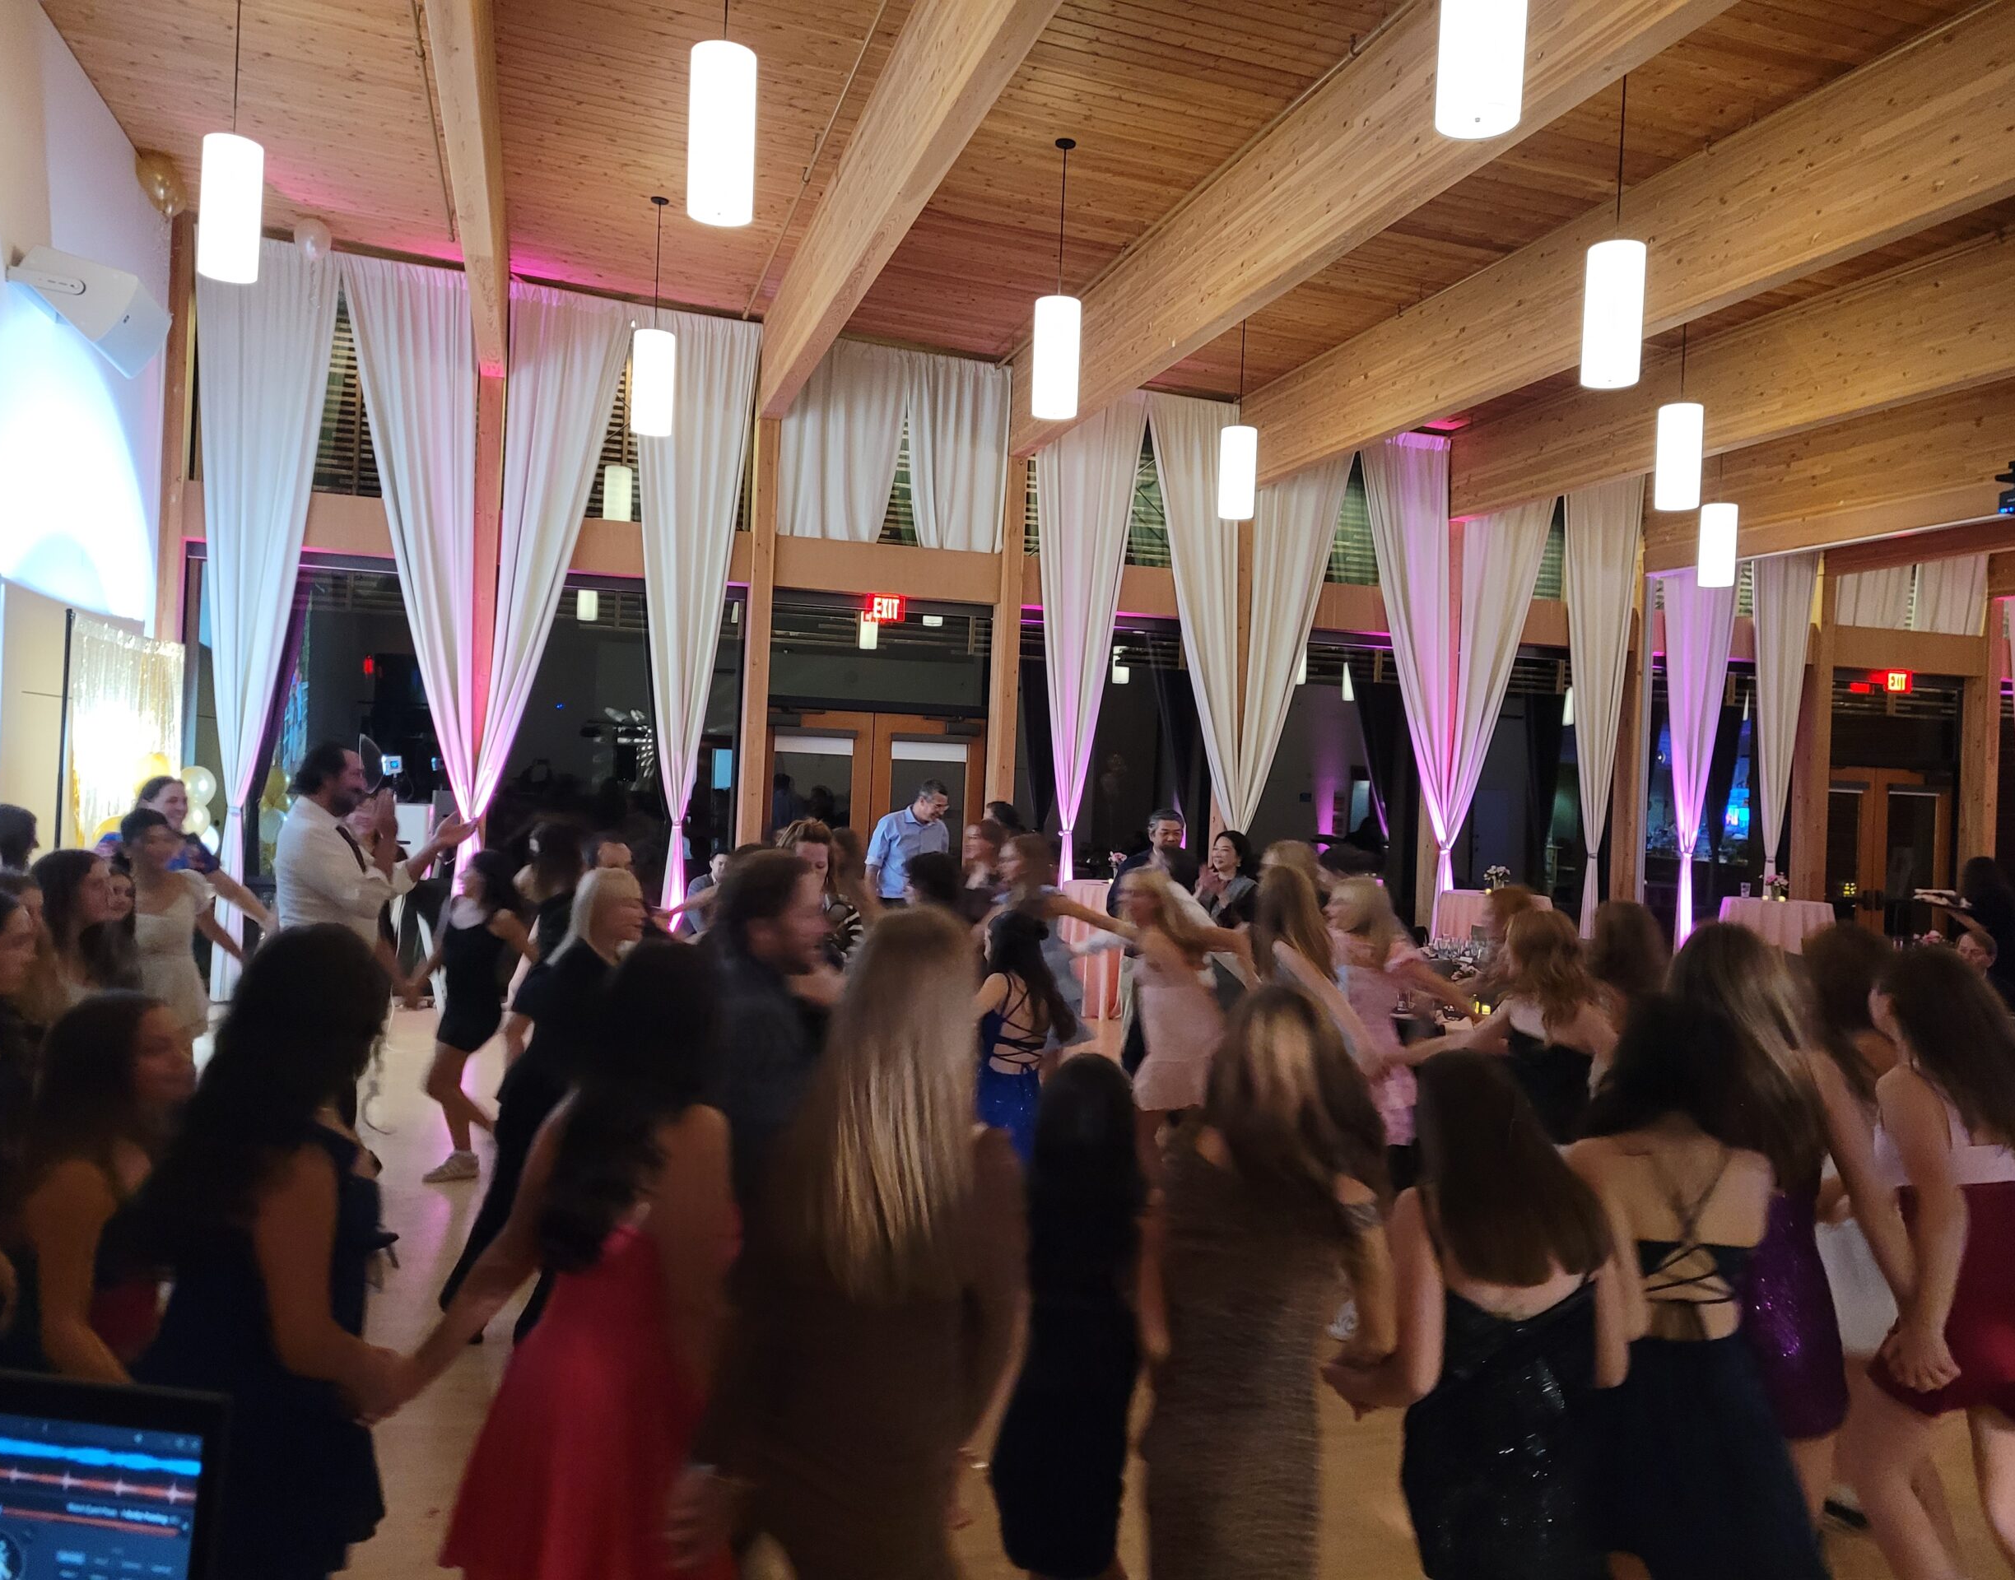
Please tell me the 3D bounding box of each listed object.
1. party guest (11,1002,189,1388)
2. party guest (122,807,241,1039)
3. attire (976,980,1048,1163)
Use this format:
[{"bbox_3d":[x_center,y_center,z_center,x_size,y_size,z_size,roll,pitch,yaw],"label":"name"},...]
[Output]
[{"bbox_3d":[-1.553,1.029,2.701,0.380,1.371,0.400,2,0,-14],"label":"party guest"},{"bbox_3d":[-3.551,0.877,6.800,0.560,1.600,0.380,2,0,-40],"label":"party guest"},{"bbox_3d":[0.004,1.002,5.401,0.310,0.742,0.250,2,0,-27],"label":"attire"}]

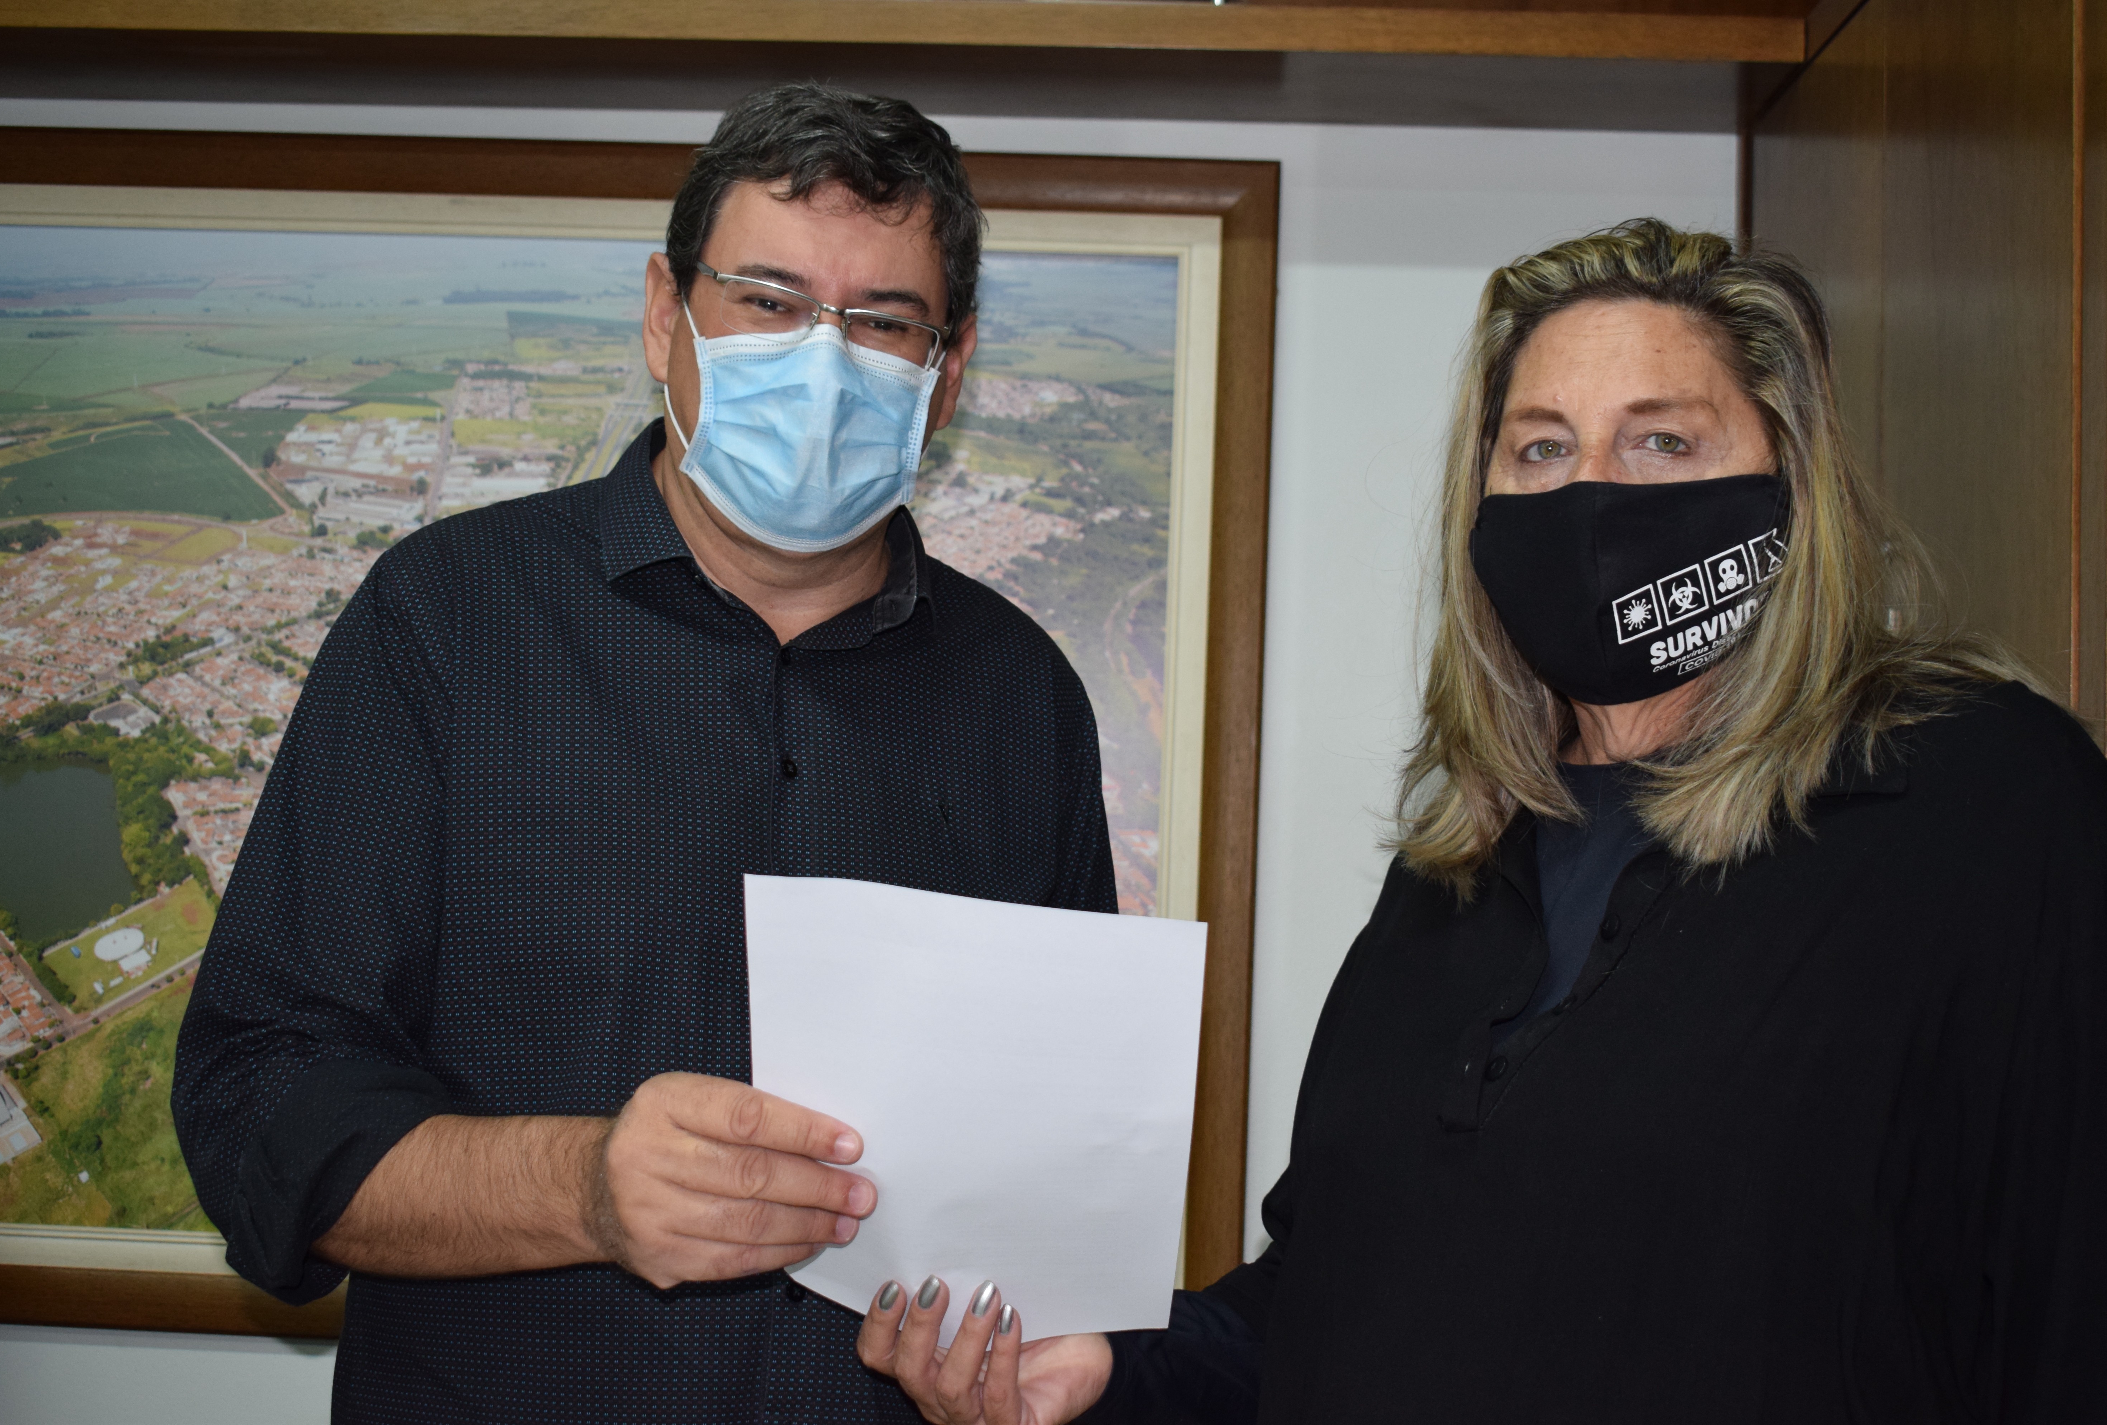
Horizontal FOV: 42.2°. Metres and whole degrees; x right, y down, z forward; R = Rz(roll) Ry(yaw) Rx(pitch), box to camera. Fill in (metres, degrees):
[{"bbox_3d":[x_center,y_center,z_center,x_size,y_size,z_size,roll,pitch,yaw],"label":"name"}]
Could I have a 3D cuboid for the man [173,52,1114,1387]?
[{"bbox_3d":[-0.250,0.510,1.550,0.580,1.740,0.460,2,-3,-12],"label":"man"}]

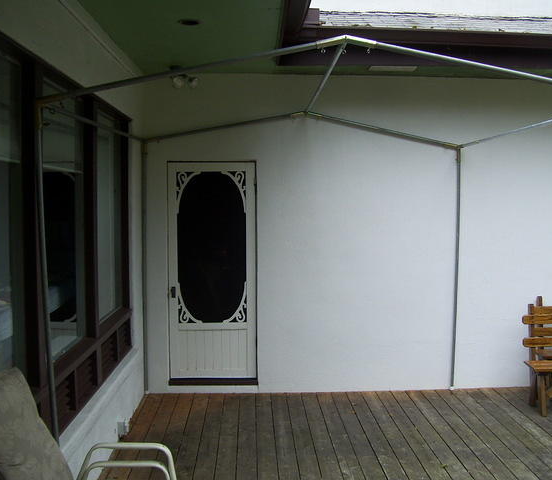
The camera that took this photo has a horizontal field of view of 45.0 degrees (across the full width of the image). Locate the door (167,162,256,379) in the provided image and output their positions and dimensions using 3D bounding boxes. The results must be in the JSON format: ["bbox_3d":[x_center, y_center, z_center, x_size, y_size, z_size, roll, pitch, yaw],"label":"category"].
[{"bbox_3d":[-0.593,0.288,6.250,0.820,2.035,0.050,0,3,-4],"label":"door"}]

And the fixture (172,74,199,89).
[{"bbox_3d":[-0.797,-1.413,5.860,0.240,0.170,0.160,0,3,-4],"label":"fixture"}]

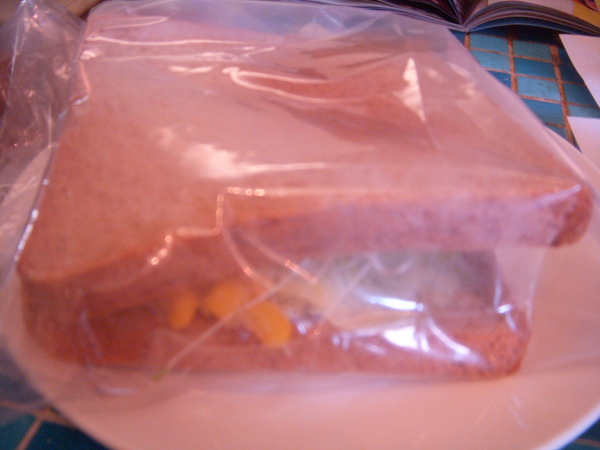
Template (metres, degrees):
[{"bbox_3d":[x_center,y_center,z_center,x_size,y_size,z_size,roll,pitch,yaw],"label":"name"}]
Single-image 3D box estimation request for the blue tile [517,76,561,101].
[{"bbox_3d":[0.118,-0.066,0.327,0.020,0.005,0.020,11,39,8],"label":"blue tile"}]

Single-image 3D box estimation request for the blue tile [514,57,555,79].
[{"bbox_3d":[0.122,-0.080,0.345,0.020,0.005,0.020,11,39,8],"label":"blue tile"}]

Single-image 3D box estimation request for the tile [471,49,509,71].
[{"bbox_3d":[0.100,-0.085,0.350,0.020,0.005,0.020,11,39,8],"label":"tile"}]

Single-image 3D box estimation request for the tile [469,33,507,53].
[{"bbox_3d":[0.105,-0.099,0.368,0.020,0.005,0.020,11,39,8],"label":"tile"}]

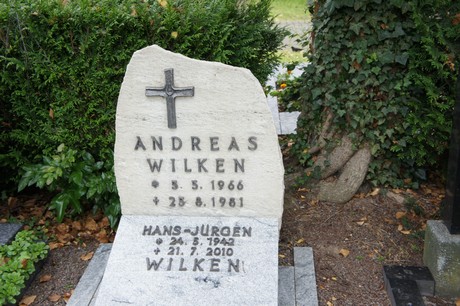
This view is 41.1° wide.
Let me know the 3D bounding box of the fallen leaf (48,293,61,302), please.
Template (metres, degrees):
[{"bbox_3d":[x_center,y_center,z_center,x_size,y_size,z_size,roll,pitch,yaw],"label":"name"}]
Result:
[{"bbox_3d":[-0.709,0.588,2.484,0.052,0.015,0.048,-2,22,0],"label":"fallen leaf"}]

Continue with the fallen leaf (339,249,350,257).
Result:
[{"bbox_3d":[0.515,0.448,2.739,0.052,0.018,0.046,-2,22,0],"label":"fallen leaf"}]

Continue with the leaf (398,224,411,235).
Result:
[{"bbox_3d":[0.833,0.365,2.919,0.065,0.020,0.063,-2,22,0],"label":"leaf"}]

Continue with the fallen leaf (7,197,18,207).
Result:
[{"bbox_3d":[-1.168,0.262,3.299,0.057,0.035,0.055,-2,22,0],"label":"fallen leaf"}]

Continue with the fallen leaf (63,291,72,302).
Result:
[{"bbox_3d":[-0.654,0.584,2.484,0.043,0.020,0.063,-2,22,0],"label":"fallen leaf"}]

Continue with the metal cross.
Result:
[{"bbox_3d":[-0.246,-0.216,2.505,0.201,0.251,0.020,0,22,5],"label":"metal cross"}]

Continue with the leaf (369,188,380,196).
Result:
[{"bbox_3d":[0.781,0.213,3.300,0.076,0.020,0.044,-16,26,-32],"label":"leaf"}]

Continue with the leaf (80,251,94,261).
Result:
[{"bbox_3d":[-0.644,0.467,2.775,0.073,0.018,0.042,-19,28,-37],"label":"leaf"}]

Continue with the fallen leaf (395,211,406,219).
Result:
[{"bbox_3d":[0.852,0.309,3.058,0.060,0.020,0.050,-2,22,0],"label":"fallen leaf"}]

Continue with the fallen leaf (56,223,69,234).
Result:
[{"bbox_3d":[-0.819,0.371,3.011,0.059,0.030,0.065,-2,22,0],"label":"fallen leaf"}]

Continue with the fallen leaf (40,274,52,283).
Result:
[{"bbox_3d":[-0.782,0.536,2.617,0.057,0.015,0.048,-2,22,0],"label":"fallen leaf"}]

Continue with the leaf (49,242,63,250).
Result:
[{"bbox_3d":[-0.813,0.437,2.859,0.066,0.020,0.050,-2,22,0],"label":"leaf"}]

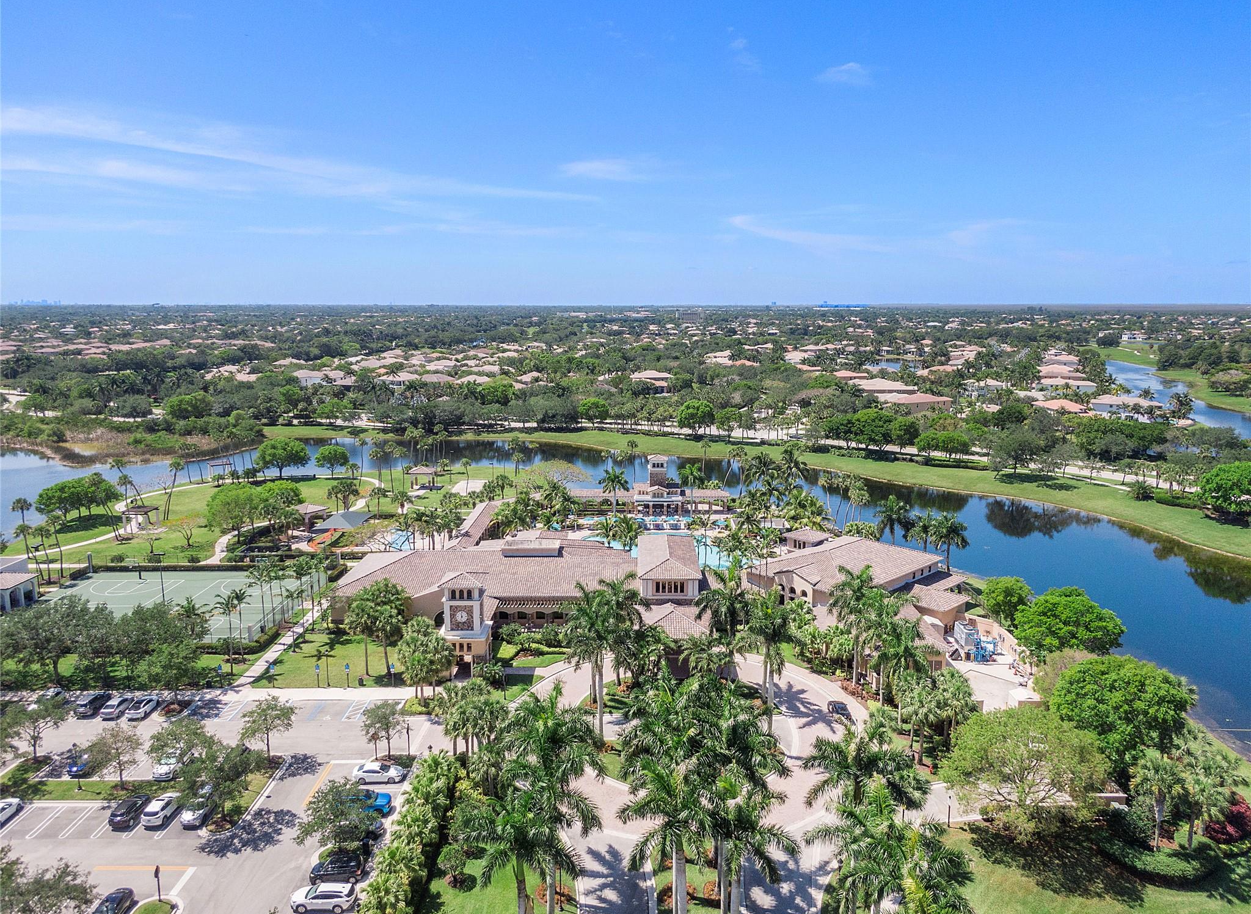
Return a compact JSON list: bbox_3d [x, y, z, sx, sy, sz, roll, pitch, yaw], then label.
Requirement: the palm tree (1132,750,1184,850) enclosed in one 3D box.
[{"bbox_3d":[43.753,28.323,71.650,4.420,9.040,4.420,0,10,0],"label":"palm tree"}]

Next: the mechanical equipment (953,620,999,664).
[{"bbox_3d":[46.500,24.334,114.867,4.200,2.700,7.000,0,10,0],"label":"mechanical equipment"}]

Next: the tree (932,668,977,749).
[{"bbox_3d":[34.025,25.915,89.552,4.600,8.540,4.600,0,10,0],"label":"tree"}]

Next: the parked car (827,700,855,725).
[{"bbox_3d":[23.700,28.340,95.916,1.850,1.520,4.700,-1,10,-5],"label":"parked car"}]

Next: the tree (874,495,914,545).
[{"bbox_3d":[48.285,12.247,155.971,7.280,11.040,7.280,0,10,0],"label":"tree"}]

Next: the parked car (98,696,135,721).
[{"bbox_3d":[-57.300,27.995,97.897,1.850,1.460,4.750,0,10,-2],"label":"parked car"}]

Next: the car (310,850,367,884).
[{"bbox_3d":[-22.850,32.569,68.899,4.450,1.650,1.830,0,10,-2],"label":"car"}]

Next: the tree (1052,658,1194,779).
[{"bbox_3d":[48.900,25.284,85.375,13.400,11.200,12.800,0,10,0],"label":"tree"}]

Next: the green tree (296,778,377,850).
[{"bbox_3d":[-24.469,30.025,72.762,6.700,6.300,6.600,0,10,0],"label":"green tree"}]

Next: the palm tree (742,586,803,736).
[{"bbox_3d":[15.159,21.980,88.803,6.500,16.500,6.500,0,10,0],"label":"palm tree"}]

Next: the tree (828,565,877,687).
[{"bbox_3d":[27.500,20.228,103.163,6.200,14.900,6.200,0,10,0],"label":"tree"}]

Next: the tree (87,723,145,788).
[{"bbox_3d":[-48.173,28.271,81.931,5.500,6.600,5.500,0,10,0],"label":"tree"}]

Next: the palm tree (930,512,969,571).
[{"bbox_3d":[54.100,14.774,145.362,6.400,10.800,6.400,0,10,0],"label":"palm tree"}]

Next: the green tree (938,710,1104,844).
[{"bbox_3d":[34.699,27.498,74.970,14.500,10.500,13.800,0,10,0],"label":"green tree"}]

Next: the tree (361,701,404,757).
[{"bbox_3d":[-24.157,27.143,86.519,4.230,6.140,4.230,0,10,0],"label":"tree"}]

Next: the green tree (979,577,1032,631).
[{"bbox_3d":[52.691,20.344,120.249,7.310,7.660,7.310,0,10,0],"label":"green tree"}]

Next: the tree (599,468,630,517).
[{"bbox_3d":[-2.200,7.692,184.730,6.300,10.900,6.300,0,10,0],"label":"tree"}]

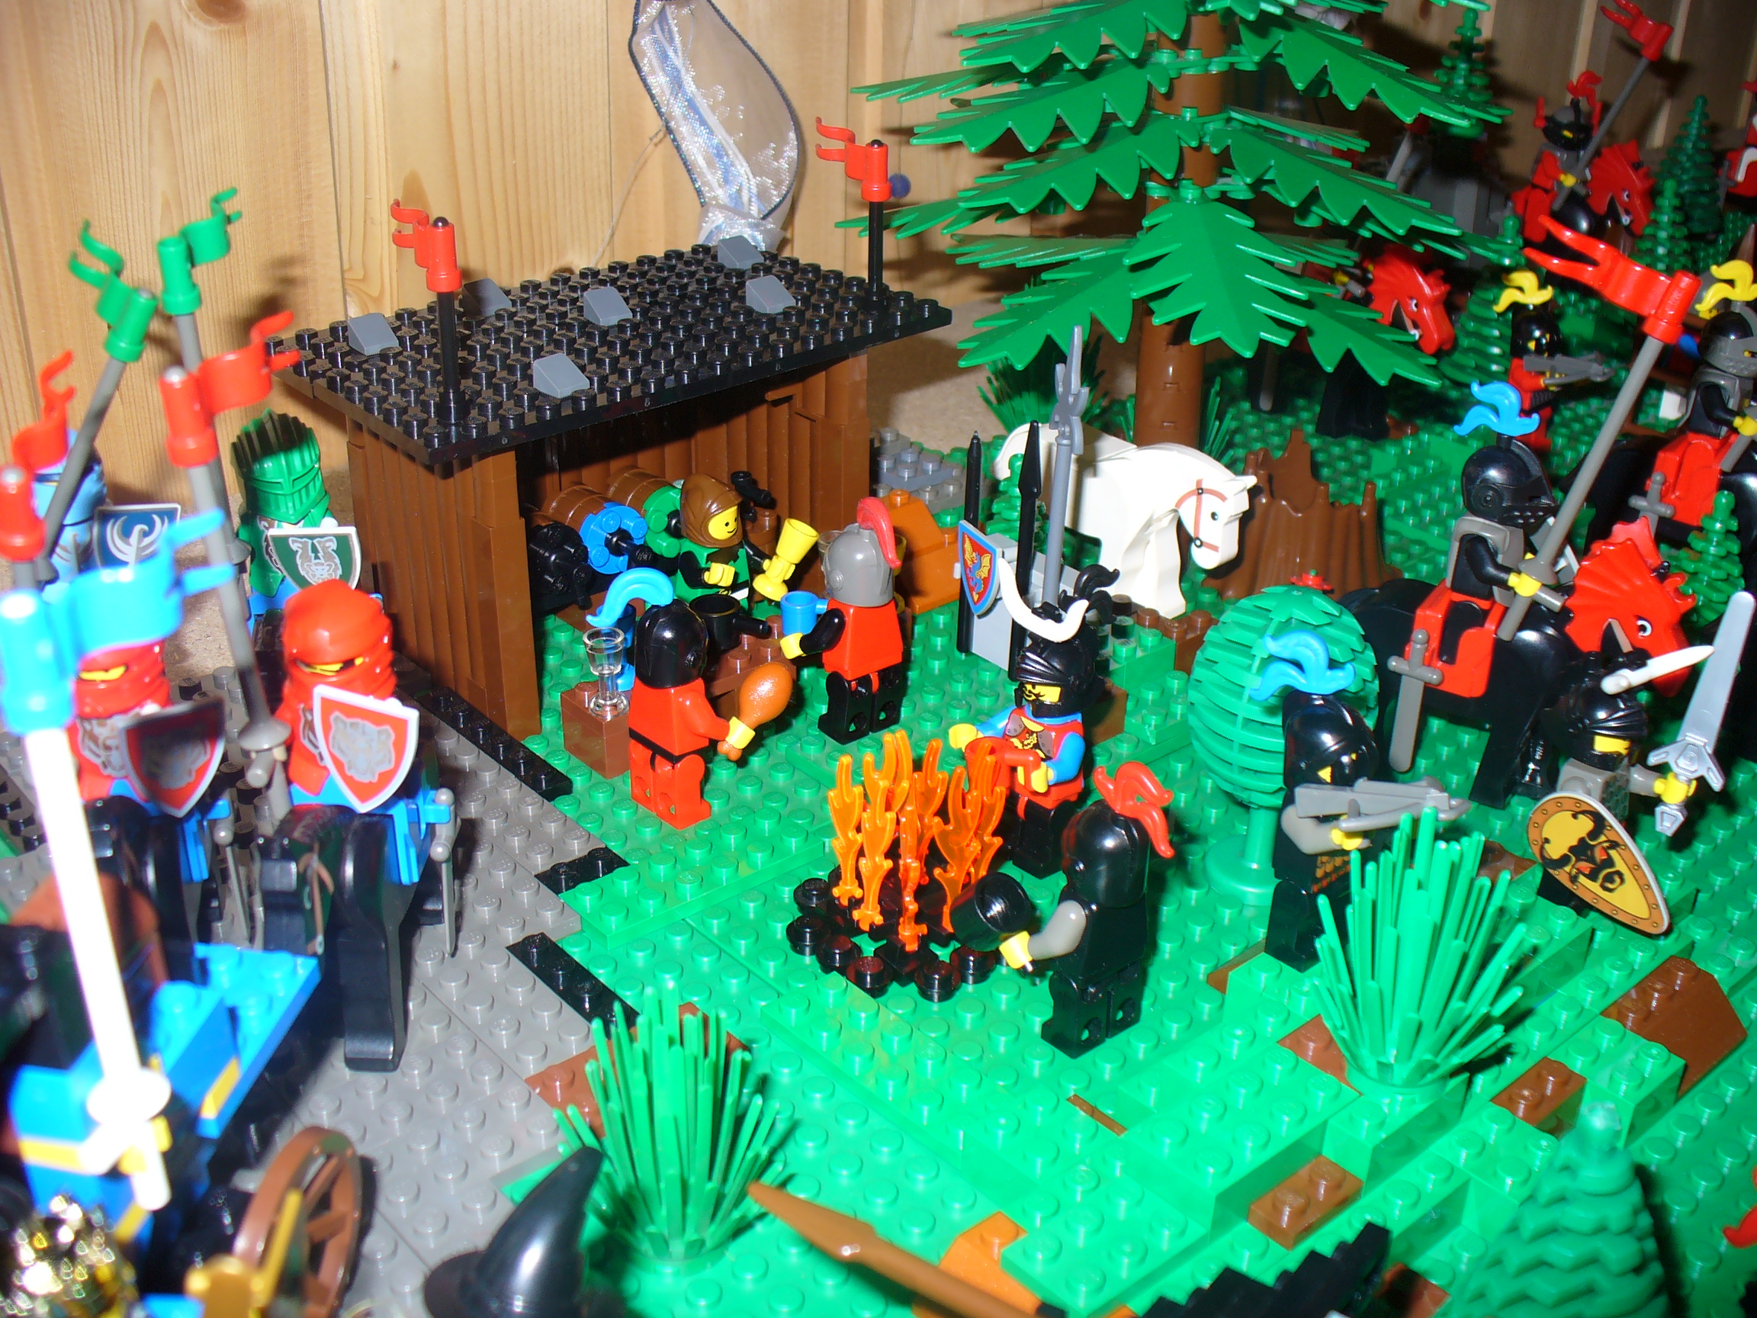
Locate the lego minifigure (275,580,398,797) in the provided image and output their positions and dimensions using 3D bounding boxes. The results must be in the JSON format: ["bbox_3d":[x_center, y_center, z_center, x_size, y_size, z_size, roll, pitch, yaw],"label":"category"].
[{"bbox_3d":[-0.079,0.012,0.281,0.022,0.043,0.017,0,27,0],"label":"lego minifigure"}]

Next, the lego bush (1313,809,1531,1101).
[{"bbox_3d":[0.079,0.043,0.274,0.033,0.043,0.033,0,27,0],"label":"lego bush"}]

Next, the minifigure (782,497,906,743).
[{"bbox_3d":[-0.005,-0.009,0.373,0.021,0.051,0.025,-21,34,-36],"label":"minifigure"}]

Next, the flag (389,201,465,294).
[{"bbox_3d":[-0.085,-0.076,0.346,0.007,0.012,0.027,-21,34,-36],"label":"flag"}]

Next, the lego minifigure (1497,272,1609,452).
[{"bbox_3d":[0.198,-0.085,0.554,0.022,0.052,0.035,-21,34,-35],"label":"lego minifigure"}]

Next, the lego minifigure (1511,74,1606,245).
[{"bbox_3d":[0.248,-0.181,0.683,0.027,0.058,0.024,-12,30,-23],"label":"lego minifigure"}]

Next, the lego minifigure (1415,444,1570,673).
[{"bbox_3d":[0.116,-0.019,0.352,0.023,0.045,0.025,18,32,30],"label":"lego minifigure"}]

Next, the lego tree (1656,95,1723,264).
[{"bbox_3d":[0.317,-0.188,0.739,0.030,0.065,0.030,-21,34,-35],"label":"lego tree"}]

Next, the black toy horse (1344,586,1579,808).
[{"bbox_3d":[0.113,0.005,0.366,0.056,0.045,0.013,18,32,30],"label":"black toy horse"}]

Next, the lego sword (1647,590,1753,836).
[{"bbox_3d":[0.146,0.009,0.333,0.013,0.048,0.004,16,23,23],"label":"lego sword"}]

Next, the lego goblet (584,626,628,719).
[{"bbox_3d":[-0.053,0.003,0.366,0.008,0.016,0.008,1,27,0],"label":"lego goblet"}]

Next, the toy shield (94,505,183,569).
[{"bbox_3d":[-0.140,-0.021,0.357,0.015,0.018,0.005,-3,27,-5],"label":"toy shield"}]

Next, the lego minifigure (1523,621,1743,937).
[{"bbox_3d":[0.126,0.020,0.311,0.026,0.051,0.024,-21,34,-35],"label":"lego minifigure"}]

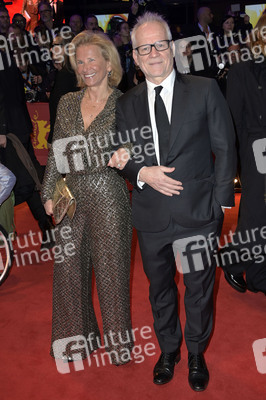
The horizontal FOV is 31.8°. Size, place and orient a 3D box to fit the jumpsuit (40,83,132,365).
[{"bbox_3d":[-0.215,0.173,2.427,0.470,1.450,0.350,1,15,6],"label":"jumpsuit"}]

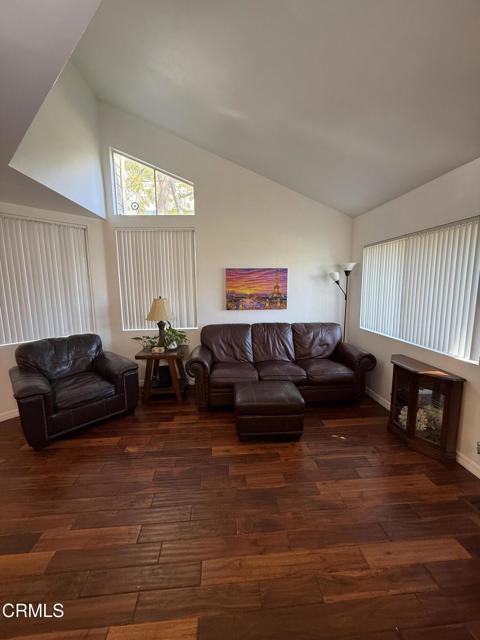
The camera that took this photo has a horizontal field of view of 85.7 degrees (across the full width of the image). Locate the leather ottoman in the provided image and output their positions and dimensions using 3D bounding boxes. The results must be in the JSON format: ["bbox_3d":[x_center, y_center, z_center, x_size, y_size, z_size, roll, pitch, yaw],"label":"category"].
[{"bbox_3d":[0.286,0.930,2.702,0.660,0.440,0.540,-1,8,1],"label":"leather ottoman"}]

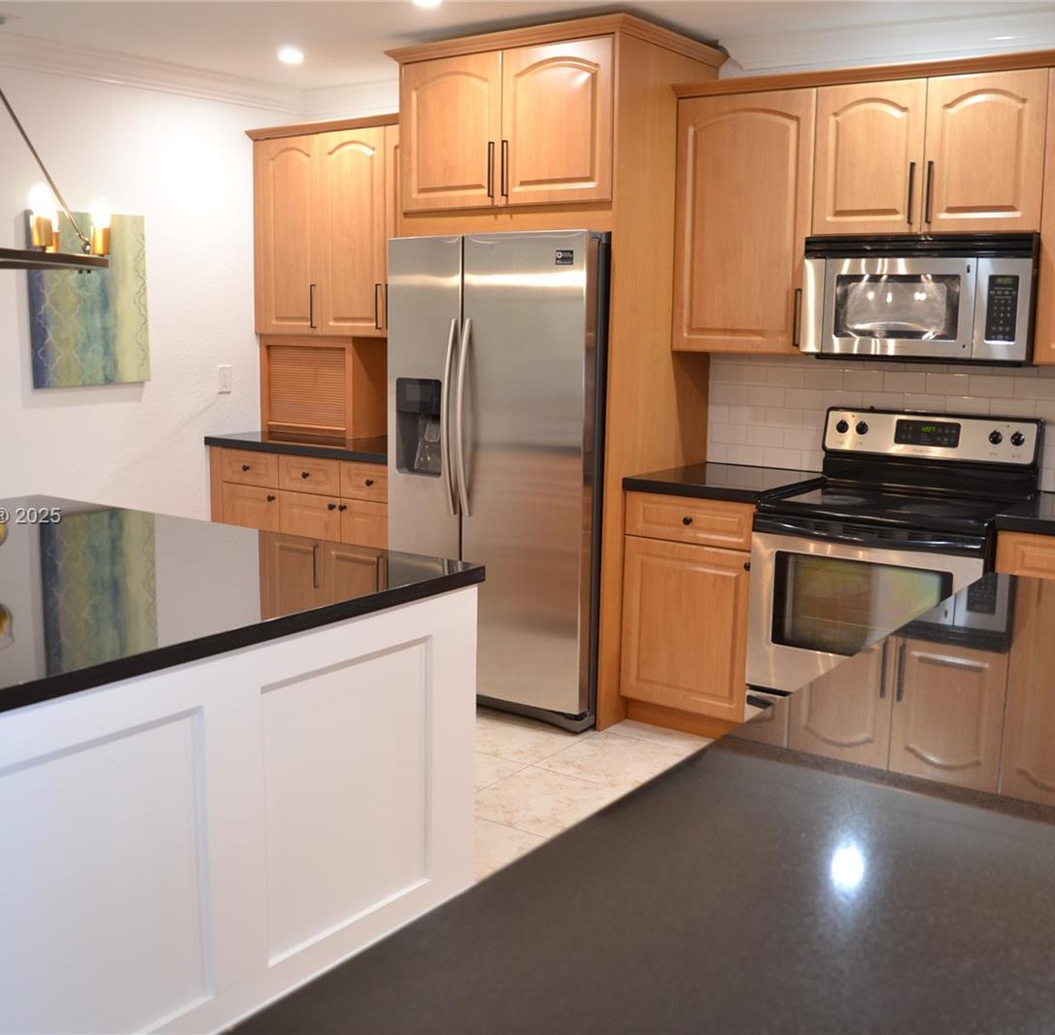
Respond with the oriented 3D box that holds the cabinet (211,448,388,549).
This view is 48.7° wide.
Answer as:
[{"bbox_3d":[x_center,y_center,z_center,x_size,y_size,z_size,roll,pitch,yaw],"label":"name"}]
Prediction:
[{"bbox_3d":[-0.804,0.138,5.396,1.150,0.893,0.625,7,12,33],"label":"cabinet"}]

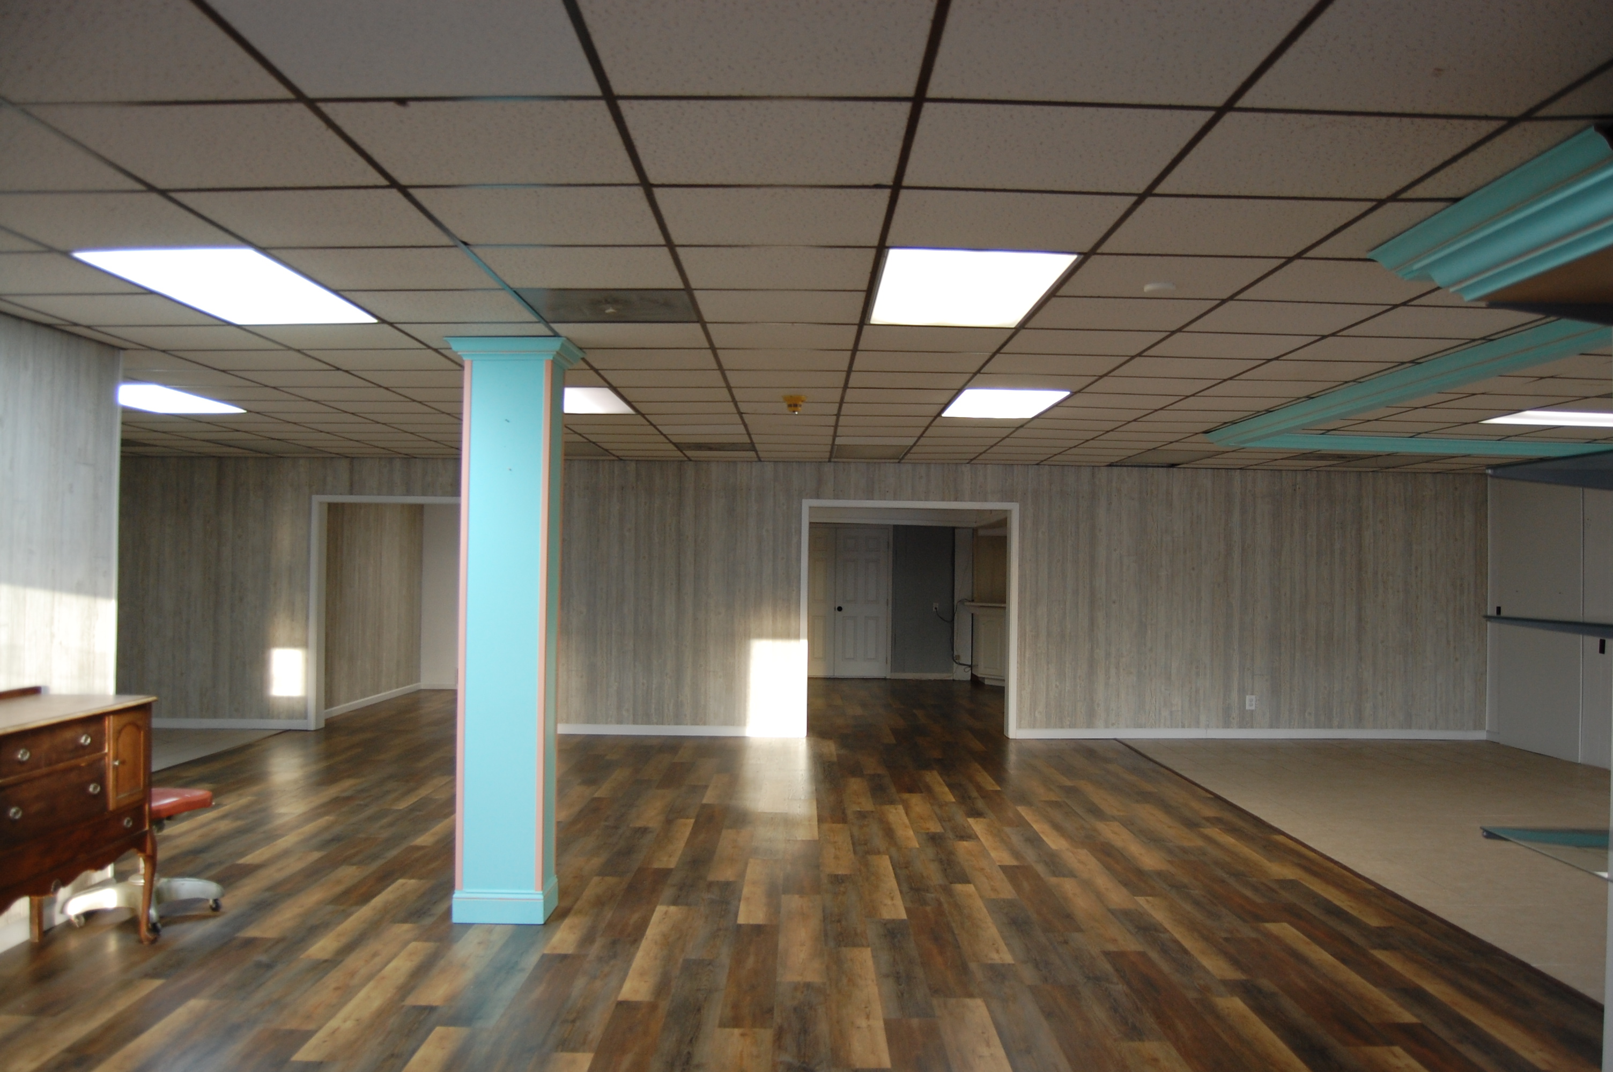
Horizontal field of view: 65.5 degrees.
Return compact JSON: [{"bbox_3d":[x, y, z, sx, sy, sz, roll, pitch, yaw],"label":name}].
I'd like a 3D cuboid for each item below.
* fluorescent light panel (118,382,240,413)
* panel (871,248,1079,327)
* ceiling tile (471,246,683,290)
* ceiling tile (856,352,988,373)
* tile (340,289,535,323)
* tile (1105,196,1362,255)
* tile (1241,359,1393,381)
[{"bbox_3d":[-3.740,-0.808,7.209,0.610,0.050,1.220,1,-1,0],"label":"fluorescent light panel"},{"bbox_3d":[0.527,-0.841,4.250,0.605,0.040,1.190,1,-1,0],"label":"panel"},{"bbox_3d":[-0.694,-0.847,3.930,0.600,0.025,0.600,1,-1,0],"label":"ceiling tile"},{"bbox_3d":[0.512,-0.795,5.684,0.600,0.025,0.600,1,-1,0],"label":"ceiling tile"},{"bbox_3d":[-1.304,-0.841,4.532,0.600,0.025,0.600,1,-1,0],"label":"tile"},{"bbox_3d":[1.133,-0.839,3.362,0.605,0.020,0.605,1,-1,0],"label":"tile"},{"bbox_3d":[2.347,-0.771,5.752,0.610,0.020,0.610,1,-1,0],"label":"tile"}]

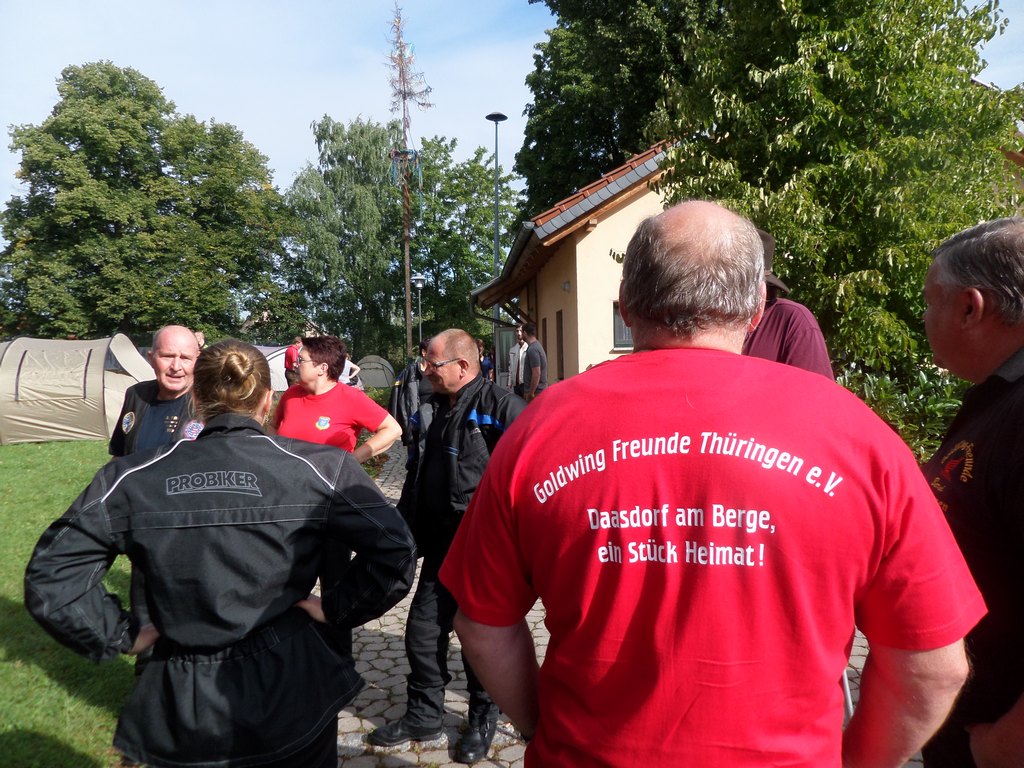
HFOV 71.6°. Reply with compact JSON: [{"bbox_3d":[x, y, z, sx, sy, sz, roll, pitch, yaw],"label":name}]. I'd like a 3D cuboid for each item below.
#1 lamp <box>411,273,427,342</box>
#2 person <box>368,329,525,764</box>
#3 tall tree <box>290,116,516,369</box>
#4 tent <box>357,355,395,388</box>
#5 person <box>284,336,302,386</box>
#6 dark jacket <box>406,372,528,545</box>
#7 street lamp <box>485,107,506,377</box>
[{"bbox_3d":[-3.380,-1.887,26.120,0.600,4.330,0.600,-1,3,0],"label":"lamp"},{"bbox_3d":[-0.231,0.648,2.922,0.500,1.740,0.600,-4,4,-42],"label":"person"},{"bbox_3d":[-5.699,-7.215,36.620,12.000,13.200,10.500,0,4,0],"label":"tall tree"},{"bbox_3d":[-5.519,-0.502,28.500,1.800,1.400,1.900,0,3,12],"label":"tent"},{"bbox_3d":[-5.711,-0.393,18.600,0.450,1.740,0.500,-2,3,-18],"label":"person"},{"bbox_3d":[-0.185,0.311,2.890,0.380,0.740,0.580,-4,4,-42],"label":"dark jacket"},{"bbox_3d":[-0.377,-3.449,19.725,0.620,8.080,0.620,-1,3,0],"label":"street lamp"}]

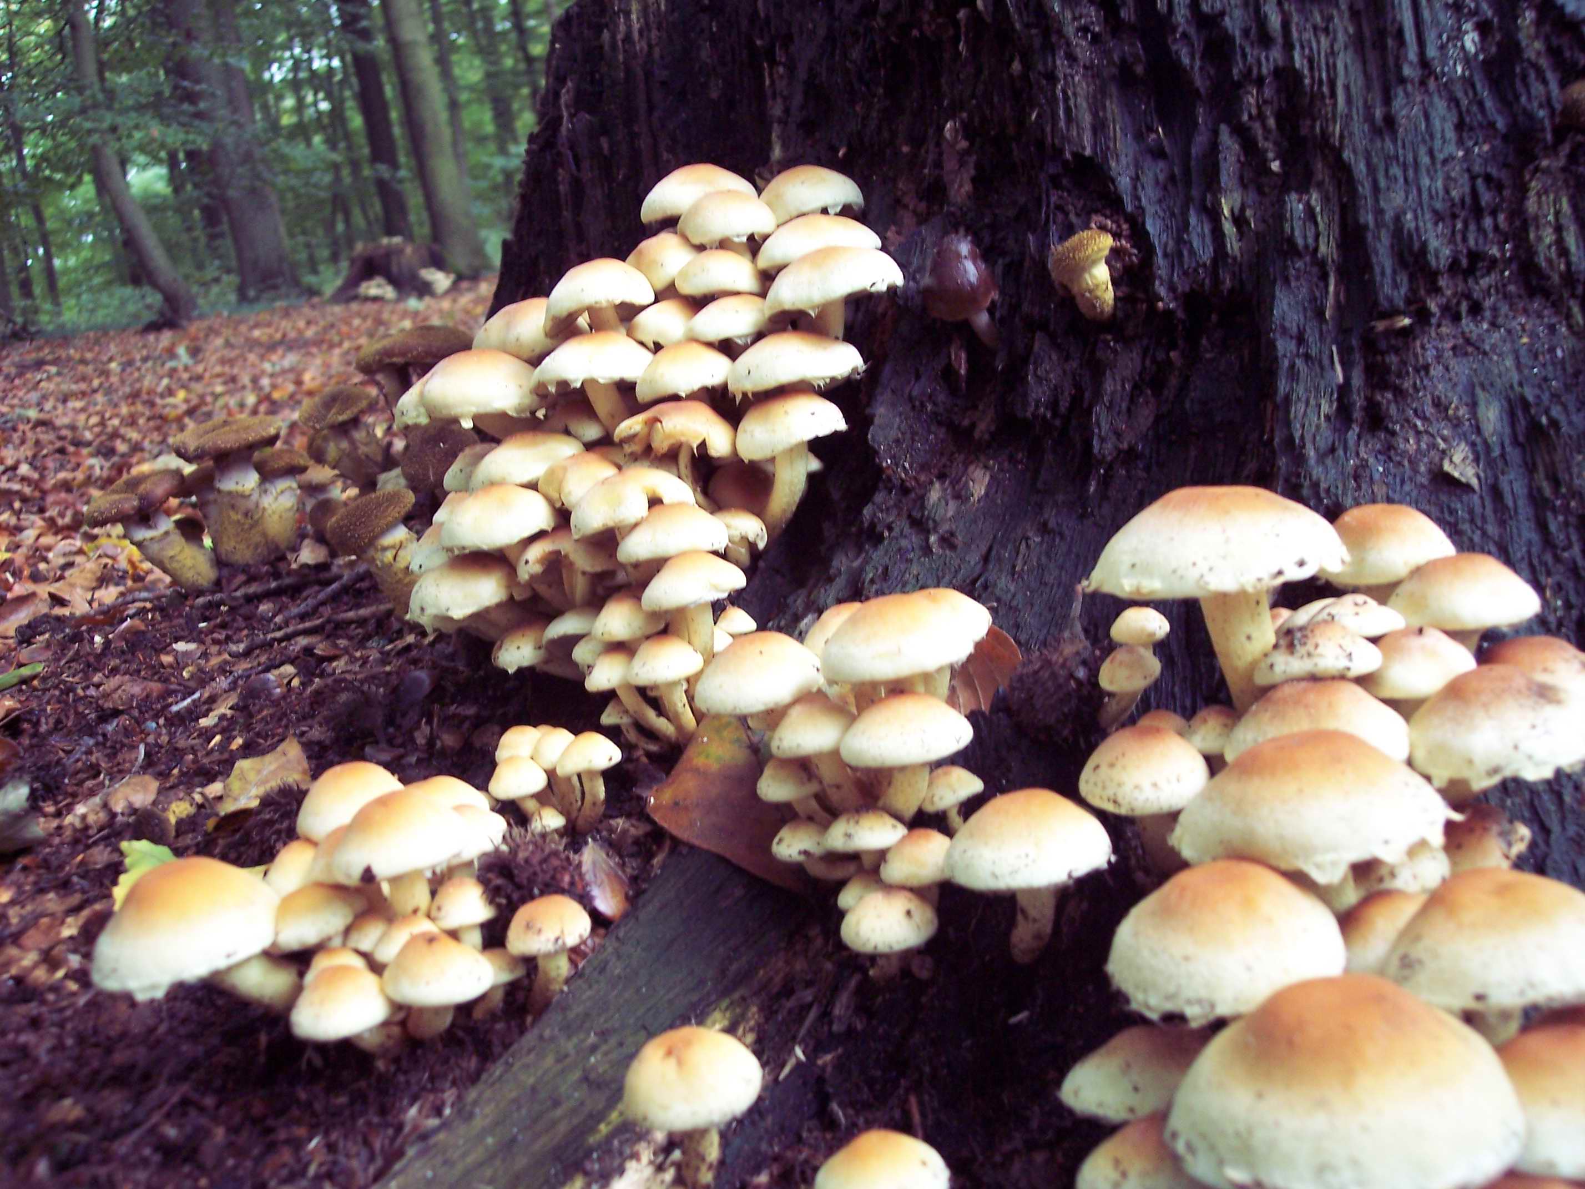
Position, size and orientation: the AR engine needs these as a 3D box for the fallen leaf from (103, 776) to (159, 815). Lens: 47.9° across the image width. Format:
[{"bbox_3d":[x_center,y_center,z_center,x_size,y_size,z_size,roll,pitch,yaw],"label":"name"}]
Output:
[{"bbox_3d":[-0.265,0.081,0.720,0.020,0.007,0.015,-32,62,-32],"label":"fallen leaf"}]

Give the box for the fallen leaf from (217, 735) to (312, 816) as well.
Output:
[{"bbox_3d":[-0.208,0.070,0.701,0.037,0.012,0.027,-19,55,-22],"label":"fallen leaf"}]

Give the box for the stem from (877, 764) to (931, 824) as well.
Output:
[{"bbox_3d":[0.030,0.052,0.483,0.010,0.020,0.010,15,12,5],"label":"stem"}]

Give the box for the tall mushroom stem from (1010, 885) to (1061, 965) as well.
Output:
[{"bbox_3d":[0.061,0.080,0.445,0.010,0.024,0.010,9,11,9],"label":"tall mushroom stem"}]

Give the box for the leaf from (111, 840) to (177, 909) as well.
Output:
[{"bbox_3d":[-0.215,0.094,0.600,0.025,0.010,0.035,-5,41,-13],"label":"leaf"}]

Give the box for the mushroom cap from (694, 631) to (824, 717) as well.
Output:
[{"bbox_3d":[-0.010,0.022,0.510,0.037,0.017,0.037,-11,13,2],"label":"mushroom cap"}]

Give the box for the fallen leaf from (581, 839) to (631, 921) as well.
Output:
[{"bbox_3d":[-0.056,0.086,0.541,0.010,0.009,0.031,-16,49,-13],"label":"fallen leaf"}]

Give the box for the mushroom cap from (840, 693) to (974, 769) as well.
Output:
[{"bbox_3d":[0.031,0.037,0.480,0.036,0.015,0.036,-8,12,3],"label":"mushroom cap"}]

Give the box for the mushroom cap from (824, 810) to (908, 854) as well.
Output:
[{"bbox_3d":[0.019,0.061,0.460,0.022,0.009,0.022,-7,13,2],"label":"mushroom cap"}]

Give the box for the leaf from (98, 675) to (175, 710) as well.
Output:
[{"bbox_3d":[-0.321,0.049,0.868,0.035,0.008,0.021,8,36,7],"label":"leaf"}]

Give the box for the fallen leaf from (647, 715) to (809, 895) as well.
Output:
[{"bbox_3d":[-0.011,0.058,0.511,0.053,0.014,0.046,23,57,10],"label":"fallen leaf"}]

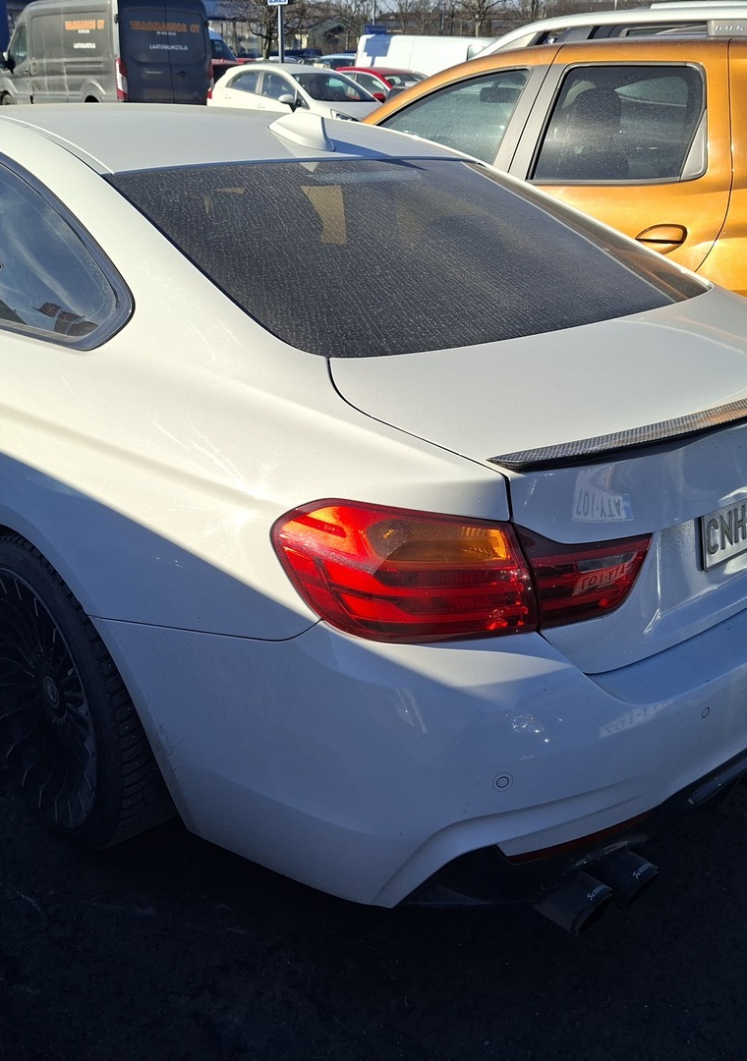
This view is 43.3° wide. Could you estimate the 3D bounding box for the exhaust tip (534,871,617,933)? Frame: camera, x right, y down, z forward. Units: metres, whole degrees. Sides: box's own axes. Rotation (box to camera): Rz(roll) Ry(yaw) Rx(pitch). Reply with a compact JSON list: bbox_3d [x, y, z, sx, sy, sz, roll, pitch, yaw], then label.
[{"bbox_3d":[0.309,0.570,1.446,0.100,0.100,0.120,-18,31,-40],"label":"exhaust tip"}]

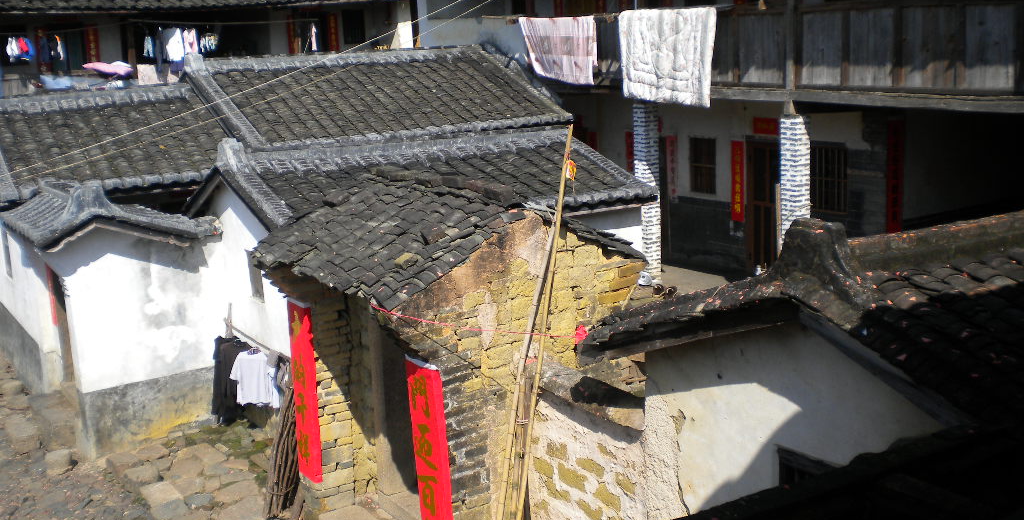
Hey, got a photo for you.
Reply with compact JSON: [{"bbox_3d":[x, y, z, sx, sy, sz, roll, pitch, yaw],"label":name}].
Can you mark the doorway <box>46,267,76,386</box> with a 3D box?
[{"bbox_3d":[-5.800,0.790,13.360,0.250,1.700,1.100,-10,13,-32],"label":"doorway"}]

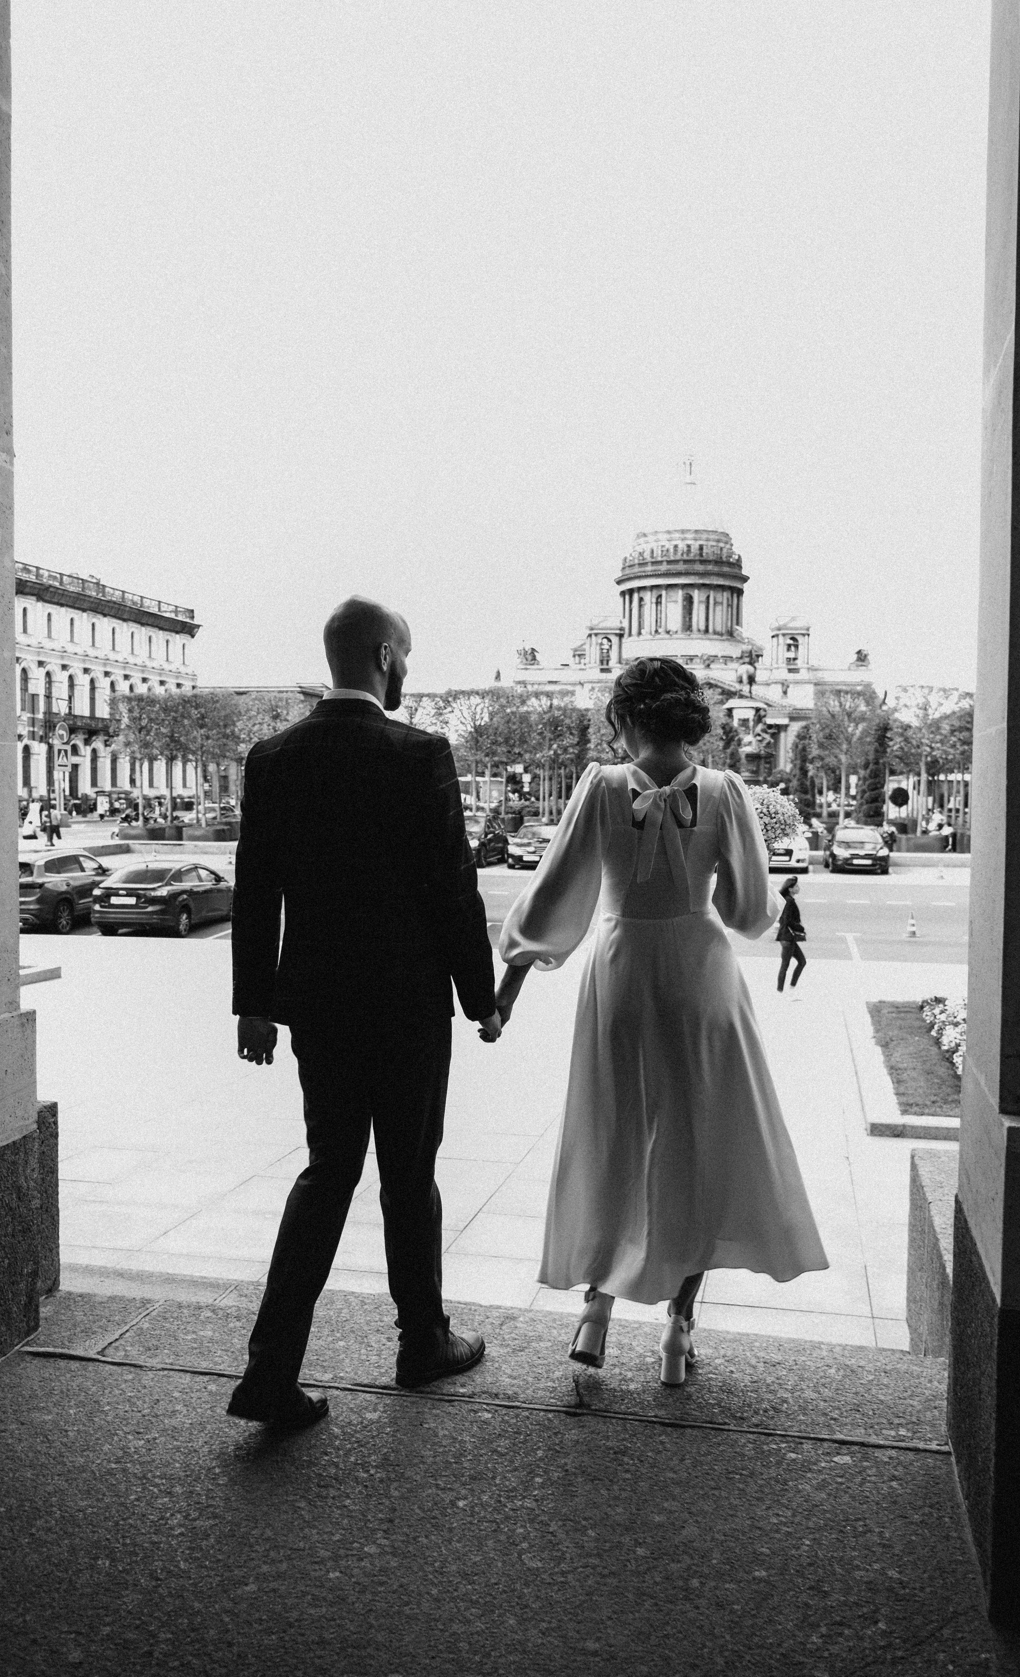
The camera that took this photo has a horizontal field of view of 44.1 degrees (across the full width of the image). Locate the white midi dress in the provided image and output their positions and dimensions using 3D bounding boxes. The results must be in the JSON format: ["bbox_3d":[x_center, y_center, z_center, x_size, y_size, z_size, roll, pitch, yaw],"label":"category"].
[{"bbox_3d":[0.355,0.446,2.915,0.740,1.240,0.500,1,2,9],"label":"white midi dress"}]

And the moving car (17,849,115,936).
[{"bbox_3d":[-10.094,1.087,27.928,1.870,1.680,4.600,1,2,8],"label":"moving car"}]

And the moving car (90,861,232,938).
[{"bbox_3d":[-7.328,1.229,27.206,1.820,1.480,4.530,1,2,9],"label":"moving car"}]

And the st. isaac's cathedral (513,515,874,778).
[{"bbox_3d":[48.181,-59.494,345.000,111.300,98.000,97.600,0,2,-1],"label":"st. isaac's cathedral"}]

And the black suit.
[{"bbox_3d":[-0.331,0.445,2.860,0.590,1.540,0.420,1,2,6],"label":"black suit"}]

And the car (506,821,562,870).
[{"bbox_3d":[1.163,0.206,42.178,1.780,1.460,4.500,1,2,11],"label":"car"}]

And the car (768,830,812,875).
[{"bbox_3d":[8.576,0.269,40.080,1.840,1.450,4.700,1,2,11],"label":"car"}]

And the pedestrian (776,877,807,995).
[{"bbox_3d":[4.002,1.411,17.900,0.450,1.680,0.450,1,2,13],"label":"pedestrian"}]

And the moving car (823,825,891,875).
[{"bbox_3d":[10.823,0.275,39.483,1.780,1.470,4.300,1,2,11],"label":"moving car"}]

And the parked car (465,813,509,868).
[{"bbox_3d":[-0.803,0.143,42.428,1.850,1.650,4.500,1,2,16],"label":"parked car"}]

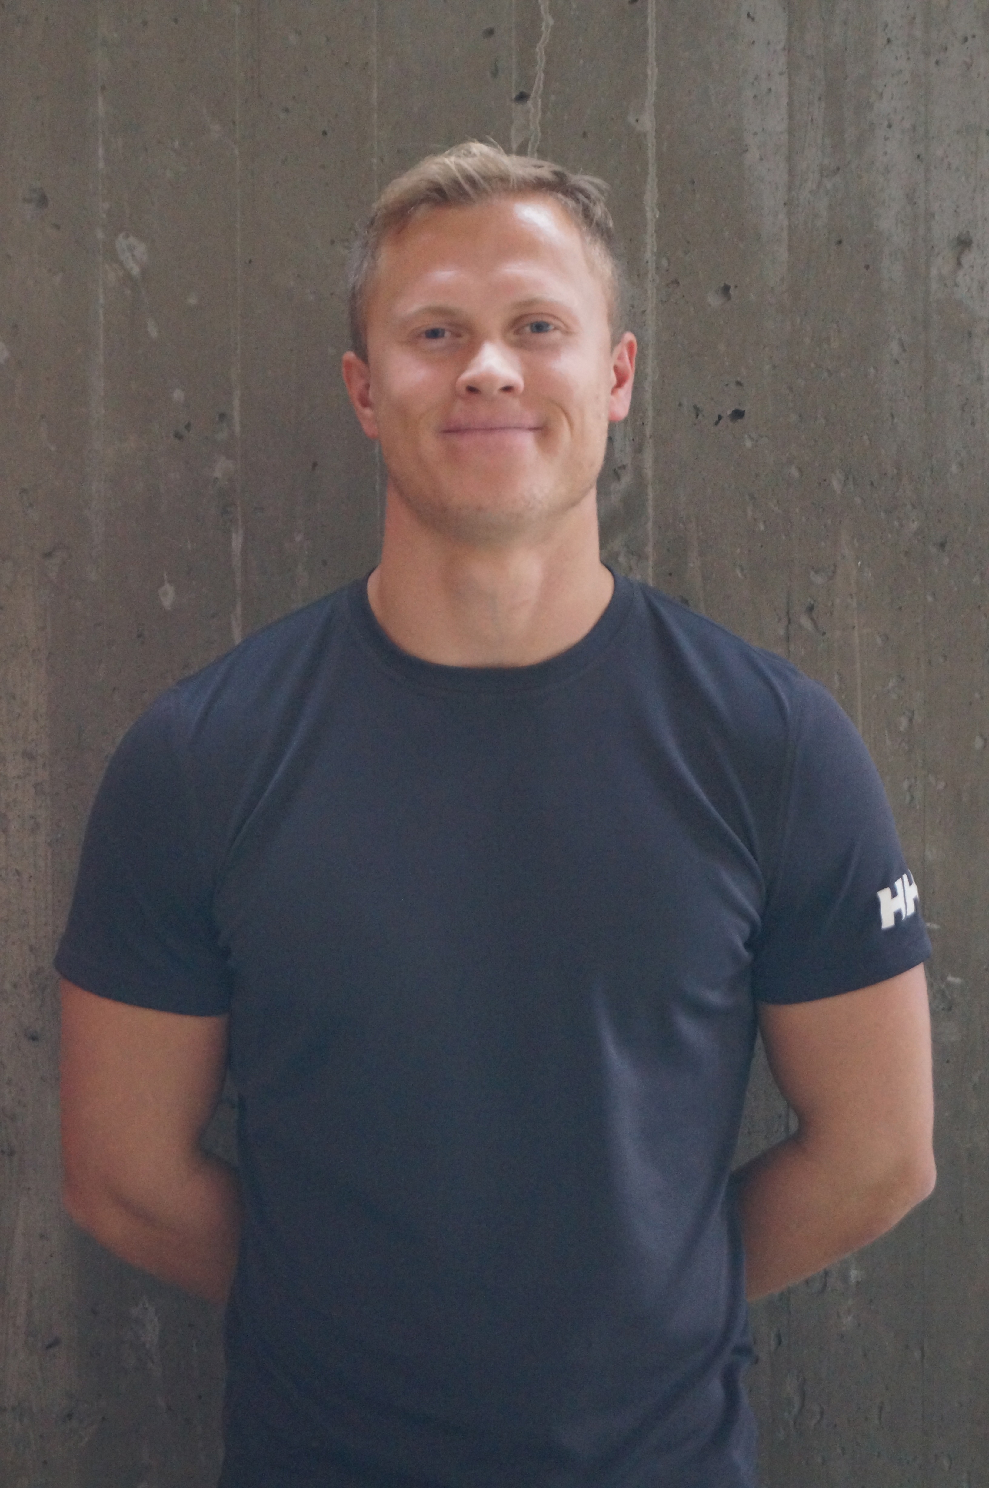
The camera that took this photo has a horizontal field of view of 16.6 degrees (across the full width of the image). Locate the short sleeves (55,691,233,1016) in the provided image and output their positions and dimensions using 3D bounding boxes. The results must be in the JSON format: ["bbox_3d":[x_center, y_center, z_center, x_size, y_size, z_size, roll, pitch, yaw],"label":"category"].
[{"bbox_3d":[-0.224,0.070,2.160,0.115,0.207,0.150,0,0,0],"label":"short sleeves"}]

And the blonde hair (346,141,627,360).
[{"bbox_3d":[-0.005,-0.302,2.150,0.175,0.165,0.205,-3,-3,0],"label":"blonde hair"}]

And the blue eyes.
[{"bbox_3d":[-0.004,-0.253,2.070,0.085,0.013,0.020,-3,-3,0],"label":"blue eyes"}]

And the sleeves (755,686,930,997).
[{"bbox_3d":[0.221,0.061,2.160,0.115,0.207,0.150,0,0,0],"label":"sleeves"}]

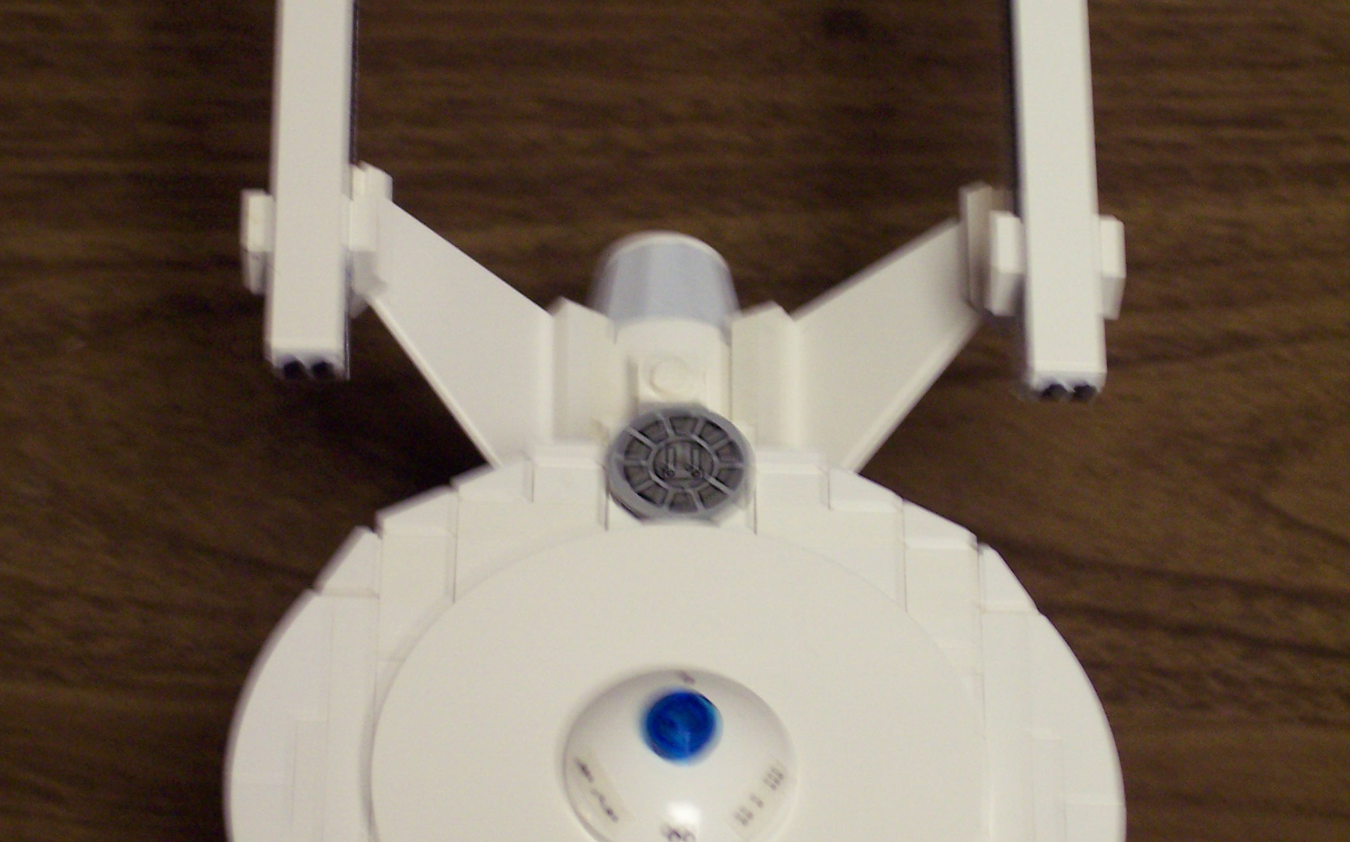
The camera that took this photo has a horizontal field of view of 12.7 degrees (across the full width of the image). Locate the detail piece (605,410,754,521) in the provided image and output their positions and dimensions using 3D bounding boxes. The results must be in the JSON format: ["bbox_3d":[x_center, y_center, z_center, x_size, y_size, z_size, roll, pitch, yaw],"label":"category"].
[{"bbox_3d":[0.001,0.006,0.654,0.016,0.004,0.016,1,54,-1],"label":"detail piece"}]

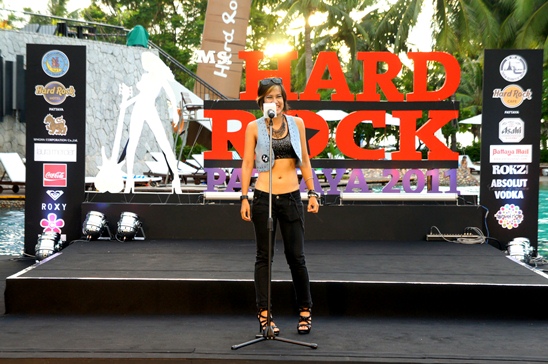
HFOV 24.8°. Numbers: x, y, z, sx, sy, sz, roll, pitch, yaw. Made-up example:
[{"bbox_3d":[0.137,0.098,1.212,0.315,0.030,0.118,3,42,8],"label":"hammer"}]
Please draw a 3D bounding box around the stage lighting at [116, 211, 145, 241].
[{"bbox_3d":[-1.537,0.474,13.400,0.270,0.320,0.270,1,2,21],"label":"stage lighting"}]

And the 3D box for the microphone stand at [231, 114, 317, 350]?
[{"bbox_3d":[-0.003,0.315,8.100,0.550,1.500,0.530,1,2,0],"label":"microphone stand"}]

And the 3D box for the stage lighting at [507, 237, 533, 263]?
[{"bbox_3d":[2.720,0.775,13.700,0.270,0.320,0.270,1,2,18],"label":"stage lighting"}]

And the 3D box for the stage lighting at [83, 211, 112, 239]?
[{"bbox_3d":[-1.897,0.471,13.400,0.270,0.320,0.270,1,2,21],"label":"stage lighting"}]

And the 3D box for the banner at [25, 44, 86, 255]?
[{"bbox_3d":[-2.536,-0.362,14.450,0.710,2.440,0.100,1,2,-14],"label":"banner"}]

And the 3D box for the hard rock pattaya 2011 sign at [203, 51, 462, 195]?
[{"bbox_3d":[0.657,-0.668,14.000,2.890,1.600,0.100,1,2,0],"label":"hard rock pattaya 2011 sign"}]

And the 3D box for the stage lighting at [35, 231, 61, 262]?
[{"bbox_3d":[-2.493,0.722,13.750,0.270,0.320,0.270,1,2,18],"label":"stage lighting"}]

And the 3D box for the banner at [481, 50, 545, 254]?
[{"bbox_3d":[2.785,-0.333,14.650,0.710,2.440,0.100,2,2,14],"label":"banner"}]

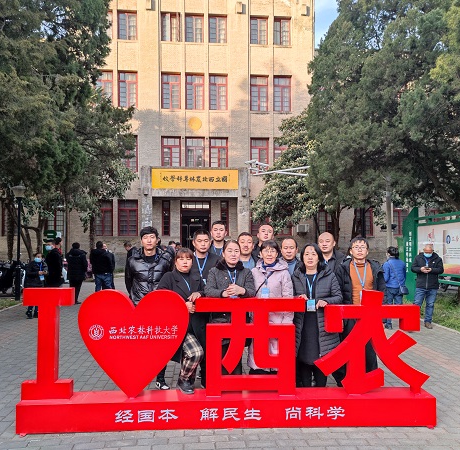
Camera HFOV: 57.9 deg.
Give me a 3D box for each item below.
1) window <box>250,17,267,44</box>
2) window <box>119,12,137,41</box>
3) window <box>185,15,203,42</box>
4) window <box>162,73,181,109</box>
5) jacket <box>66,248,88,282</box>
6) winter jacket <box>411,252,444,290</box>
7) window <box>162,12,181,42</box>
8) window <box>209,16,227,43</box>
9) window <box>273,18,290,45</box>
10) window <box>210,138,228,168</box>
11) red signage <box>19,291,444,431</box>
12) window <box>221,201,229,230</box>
[{"bbox_3d":[1.811,-11.872,25.442,1.101,1.726,0.200,0,-2,-5],"label":"window"},{"bbox_3d":[-6.463,-12.684,26.482,1.197,1.836,0.150,0,-2,-5],"label":"window"},{"bbox_3d":[-2.278,-12.693,26.841,1.191,1.836,0.150,0,-2,-5],"label":"window"},{"bbox_3d":[-3.760,-8.546,26.560,1.206,2.328,0.150,0,-2,-5],"label":"window"},{"bbox_3d":[-4.149,1.087,11.300,0.570,0.880,0.360,0,-2,-18],"label":"jacket"},{"bbox_3d":[3.760,0.875,7.900,0.600,0.700,0.360,-1,-2,19],"label":"winter jacket"},{"bbox_3d":[-3.538,-11.840,24.955,1.130,1.747,0.200,0,-2,-5],"label":"window"},{"bbox_3d":[-0.770,-12.695,26.970,1.178,1.836,0.150,0,-2,-5],"label":"window"},{"bbox_3d":[3.244,-11.881,25.573,1.068,1.753,0.200,0,-2,-5],"label":"window"},{"bbox_3d":[-0.729,-4.465,26.668,1.178,2.310,0.150,0,-2,-5],"label":"window"},{"bbox_3d":[-0.012,1.122,3.608,3.477,1.180,0.300,0,-2,-2],"label":"red signage"},{"bbox_3d":[-0.306,-0.395,25.201,0.468,2.122,0.200,0,-2,-5],"label":"window"}]

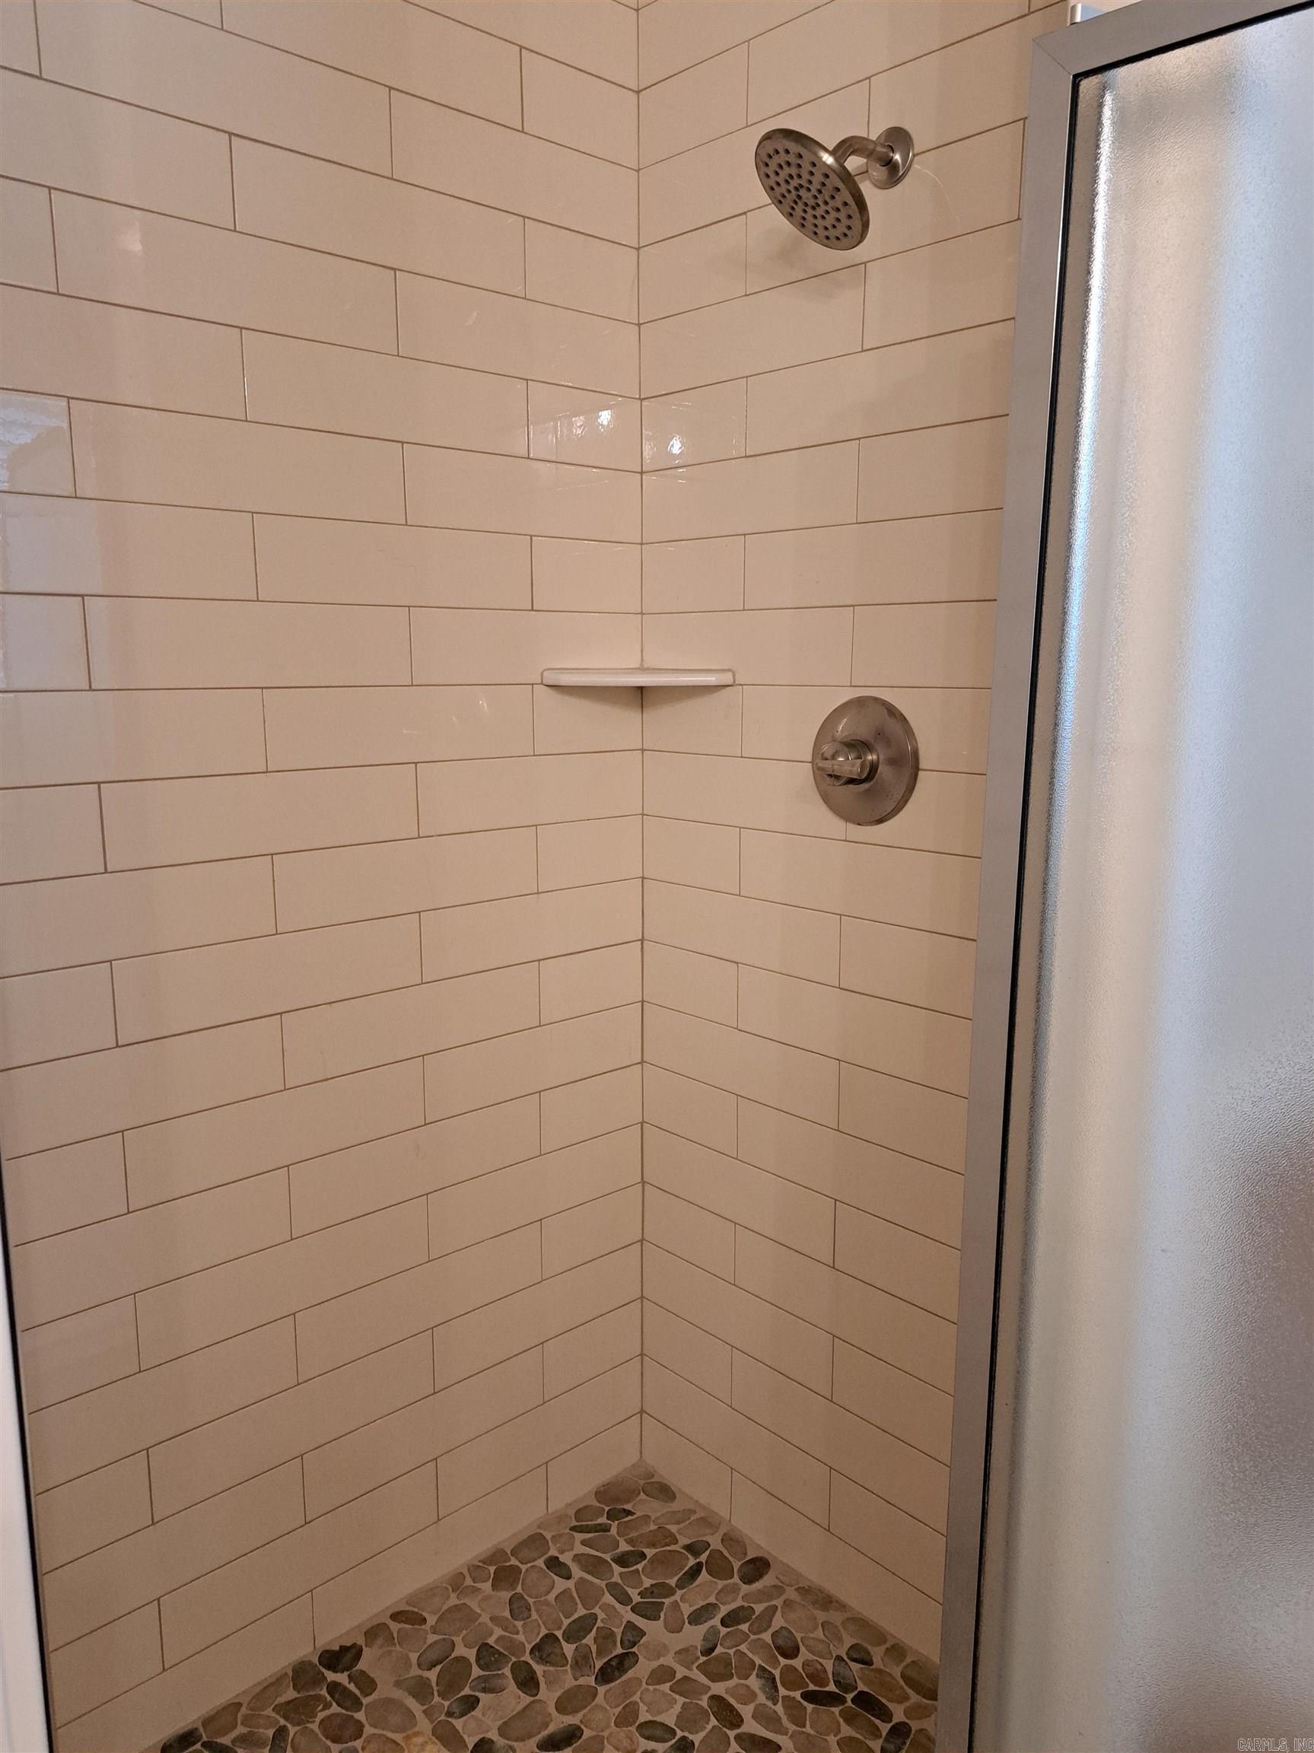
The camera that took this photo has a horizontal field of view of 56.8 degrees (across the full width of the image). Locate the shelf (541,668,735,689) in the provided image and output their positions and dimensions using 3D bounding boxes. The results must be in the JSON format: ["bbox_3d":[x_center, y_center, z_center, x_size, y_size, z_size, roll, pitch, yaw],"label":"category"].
[{"bbox_3d":[-0.027,-0.299,1.805,0.272,0.025,0.155,0,10,2],"label":"shelf"}]

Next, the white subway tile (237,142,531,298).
[{"bbox_3d":[-0.333,-0.815,1.520,0.405,0.102,0.010,-9,14,-41],"label":"white subway tile"}]

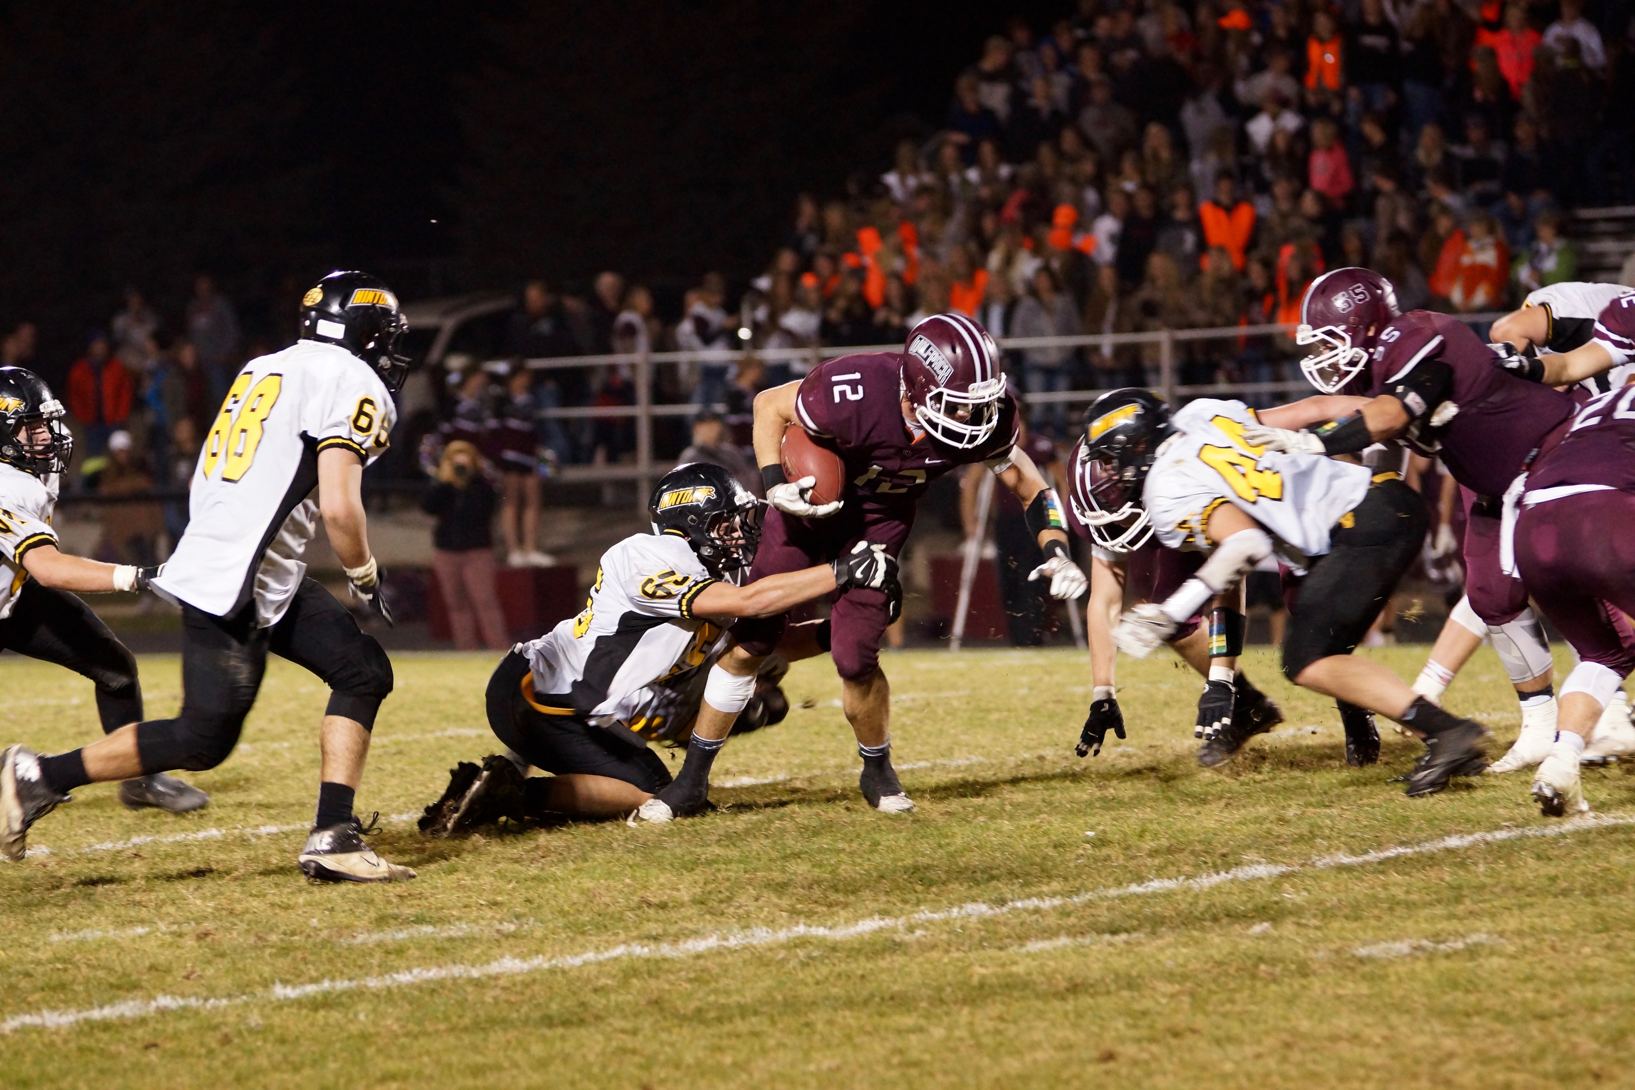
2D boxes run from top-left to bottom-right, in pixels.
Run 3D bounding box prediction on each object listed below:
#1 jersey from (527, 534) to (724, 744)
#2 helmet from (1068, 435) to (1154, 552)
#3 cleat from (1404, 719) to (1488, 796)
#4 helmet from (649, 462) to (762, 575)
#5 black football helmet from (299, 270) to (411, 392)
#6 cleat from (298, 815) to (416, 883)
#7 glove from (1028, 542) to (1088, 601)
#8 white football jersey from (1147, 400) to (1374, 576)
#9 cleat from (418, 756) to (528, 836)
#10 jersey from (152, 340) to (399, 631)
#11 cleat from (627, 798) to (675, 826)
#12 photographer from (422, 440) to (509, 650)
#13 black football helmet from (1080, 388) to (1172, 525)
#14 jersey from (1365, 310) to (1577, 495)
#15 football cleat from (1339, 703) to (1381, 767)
[{"bbox_3d":[-0.532,0.262,27.500,0.480,0.580,0.560,44,0,3],"label":"jersey"},{"bbox_3d":[0.913,-0.173,29.993,0.240,0.338,0.300,-12,-38,36],"label":"helmet"},{"bbox_3d":[1.992,0.676,30.200,0.305,0.140,0.110,-27,0,-3],"label":"cleat"},{"bbox_3d":[-0.334,-0.080,28.500,0.335,0.300,0.250,10,3,19],"label":"helmet"},{"bbox_3d":[-1.196,-0.561,24.711,0.338,0.300,0.240,10,-4,-33],"label":"black football helmet"},{"bbox_3d":[-1.265,0.839,26.200,0.315,0.155,0.110,0,0,-12],"label":"cleat"},{"bbox_3d":[0.712,0.079,28.200,0.160,0.180,0.100,17,-37,-9],"label":"glove"},{"bbox_3d":[1.352,-0.184,29.300,0.720,0.380,0.520,16,41,16],"label":"white football jersey"},{"bbox_3d":[-1.039,0.759,28.900,0.140,0.300,0.110,29,0,-45],"label":"cleat"},{"bbox_3d":[-1.500,-0.172,26.200,0.420,0.780,0.540,24,-13,-30],"label":"jersey"},{"bbox_3d":[-0.458,0.795,29.100,0.290,0.120,0.105,-4,2,-30],"label":"cleat"},{"bbox_3d":[-2.528,0.018,68.500,0.580,1.580,0.450,-2,0,-2],"label":"photographer"},{"bbox_3d":[0.921,-0.301,28.794,0.341,0.303,0.242,-32,6,-18],"label":"black football helmet"},{"bbox_3d":[2.001,-0.434,29.200,0.640,0.380,0.540,39,-6,-3],"label":"jersey"},{"bbox_3d":[1.721,0.611,30.200,0.110,0.140,0.290,3,32,15],"label":"football cleat"}]

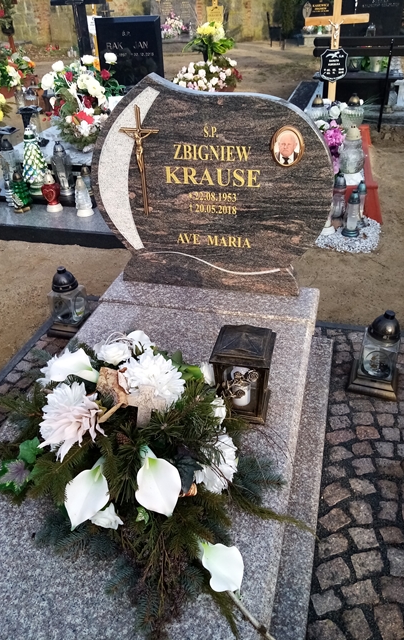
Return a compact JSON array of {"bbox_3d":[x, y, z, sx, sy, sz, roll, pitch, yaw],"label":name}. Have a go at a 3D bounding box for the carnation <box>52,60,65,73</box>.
[{"bbox_3d":[-0.931,-1.644,3.118,0.080,0.071,0.080,7,36,14],"label":"carnation"}]

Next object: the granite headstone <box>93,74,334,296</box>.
[{"bbox_3d":[0.029,-0.485,1.802,0.895,0.798,0.110,7,36,14],"label":"granite headstone"}]

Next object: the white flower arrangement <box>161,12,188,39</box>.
[{"bbox_3d":[-0.560,-5.998,9.791,0.540,0.480,0.440,6,37,14],"label":"white flower arrangement"}]

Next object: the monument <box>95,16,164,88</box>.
[{"bbox_3d":[-0.766,-2.852,5.167,0.652,0.616,0.100,6,37,14],"label":"monument"}]

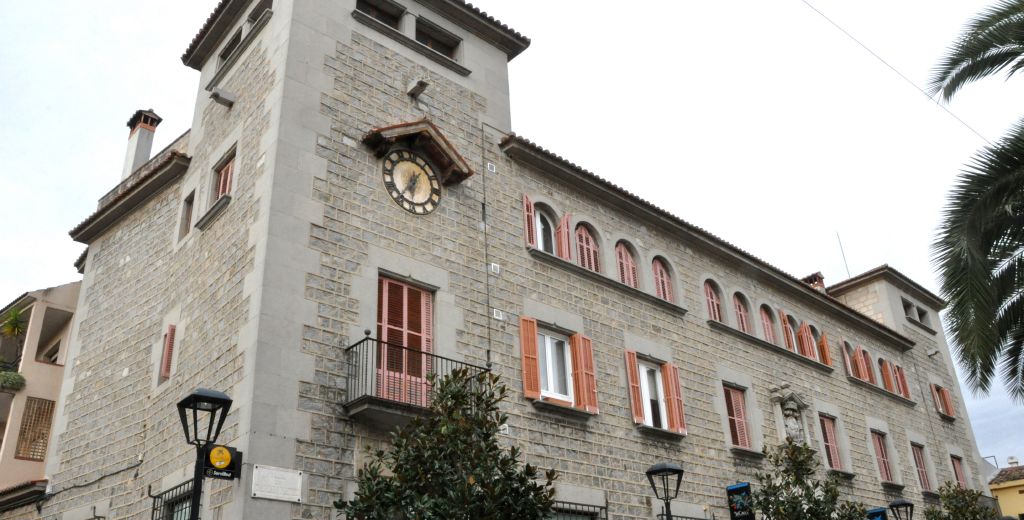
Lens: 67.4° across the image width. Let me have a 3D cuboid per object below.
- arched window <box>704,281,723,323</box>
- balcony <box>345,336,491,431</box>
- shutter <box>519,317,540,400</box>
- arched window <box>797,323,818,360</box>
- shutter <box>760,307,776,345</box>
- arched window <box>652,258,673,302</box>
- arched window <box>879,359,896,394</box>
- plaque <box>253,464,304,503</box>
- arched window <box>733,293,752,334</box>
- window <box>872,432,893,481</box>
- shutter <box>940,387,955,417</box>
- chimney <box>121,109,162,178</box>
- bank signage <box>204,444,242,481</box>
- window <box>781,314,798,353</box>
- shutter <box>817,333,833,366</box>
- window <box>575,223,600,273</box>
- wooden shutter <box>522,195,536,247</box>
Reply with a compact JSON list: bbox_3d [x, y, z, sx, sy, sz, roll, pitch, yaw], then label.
[{"bbox_3d":[5.518,1.193,20.929,0.880,1.320,0.200,21,-35,-38],"label":"arched window"},{"bbox_3d":[-1.516,2.117,12.682,2.534,1.174,0.659,21,-36,-37],"label":"balcony"},{"bbox_3d":[0.365,1.929,14.961,0.420,1.660,0.080,15,-33,-31],"label":"shutter"},{"bbox_3d":[9.618,2.656,24.491,0.845,1.298,0.268,21,-36,-37],"label":"arched window"},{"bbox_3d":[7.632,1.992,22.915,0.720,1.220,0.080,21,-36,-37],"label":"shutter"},{"bbox_3d":[3.848,0.588,19.597,0.860,1.280,0.060,21,-35,-38],"label":"arched window"},{"bbox_3d":[13.377,4.174,27.387,0.880,1.360,0.200,21,-35,-38],"label":"arched window"},{"bbox_3d":[-3.266,3.140,10.753,0.736,0.438,0.041,21,-36,-37],"label":"plaque"},{"bbox_3d":[6.475,1.579,21.769,0.860,1.280,0.060,21,-35,-38],"label":"arched window"},{"bbox_3d":[11.876,6.419,24.814,1.030,1.607,0.082,21,-36,-37],"label":"window"},{"bbox_3d":[17.763,5.788,31.226,0.420,1.170,0.150,13,-32,-27],"label":"shutter"},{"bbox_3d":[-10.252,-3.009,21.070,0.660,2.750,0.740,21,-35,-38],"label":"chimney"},{"bbox_3d":[-4.146,2.904,10.956,0.535,0.469,0.130,20,-35,-39],"label":"bank signage"},{"bbox_3d":[8.615,2.279,23.672,0.824,1.298,0.268,21,-36,-37],"label":"window"},{"bbox_3d":[9.987,2.831,24.419,0.450,1.240,0.060,21,-35,-38],"label":"shutter"},{"bbox_3d":[1.724,-0.214,17.841,0.860,1.280,0.060,21,-35,-38],"label":"window"},{"bbox_3d":[0.386,-0.835,16.632,0.280,1.250,0.080,16,-33,-33],"label":"wooden shutter"}]

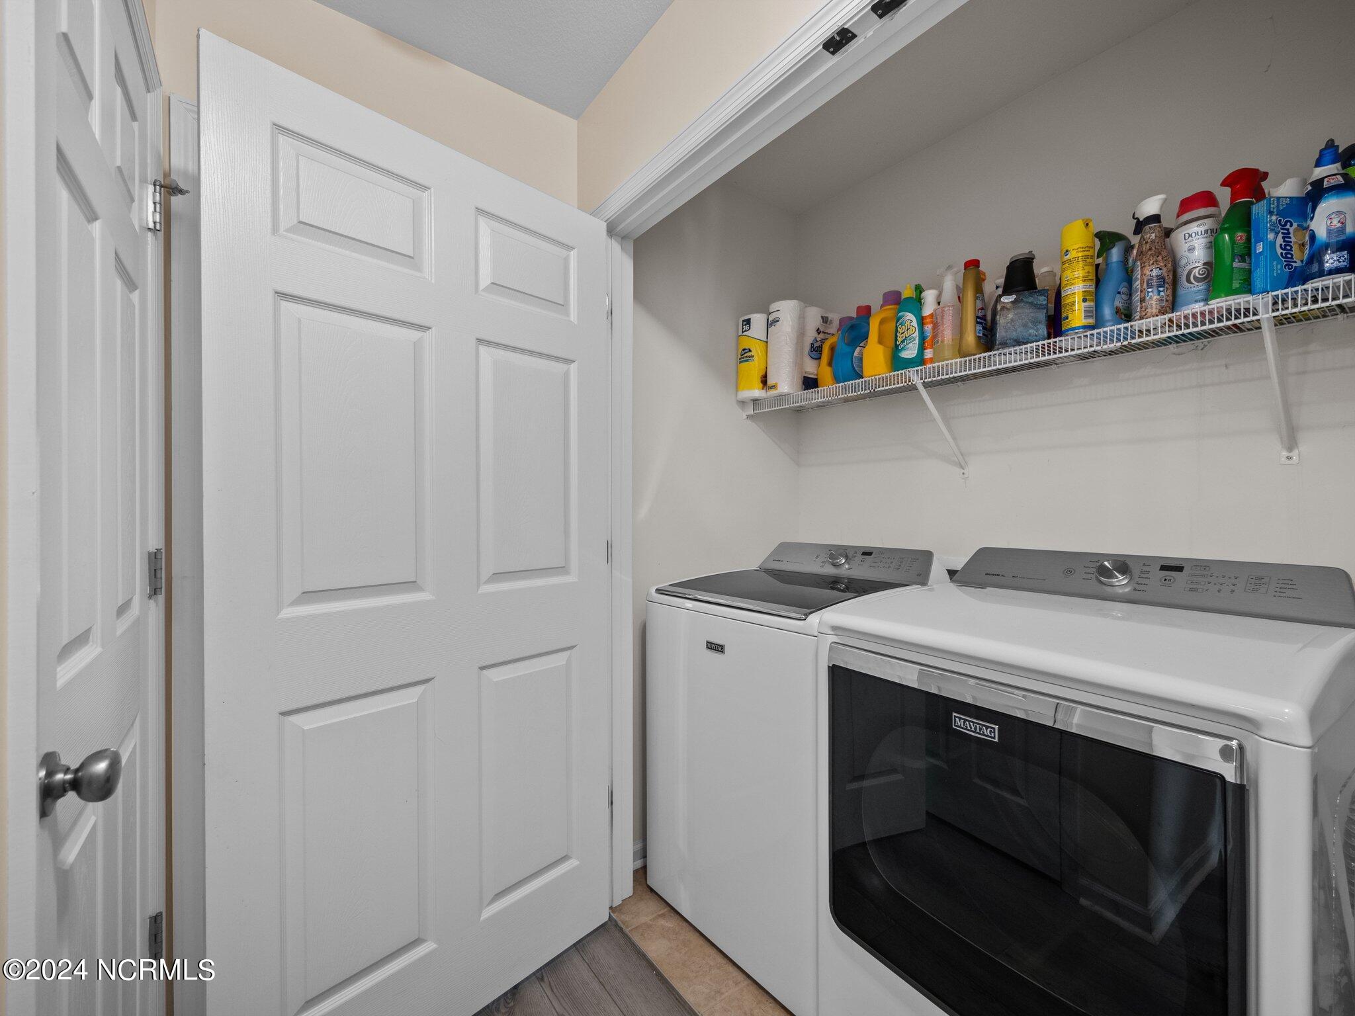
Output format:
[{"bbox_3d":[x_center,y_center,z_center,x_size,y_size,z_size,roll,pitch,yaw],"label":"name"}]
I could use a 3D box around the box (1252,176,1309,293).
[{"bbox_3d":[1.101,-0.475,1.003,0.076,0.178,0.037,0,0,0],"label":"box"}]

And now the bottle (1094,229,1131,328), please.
[{"bbox_3d":[1.044,-0.534,1.301,0.102,0.249,0.067,0,0,-12],"label":"bottle"}]

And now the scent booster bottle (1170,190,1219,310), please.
[{"bbox_3d":[1.038,-0.506,1.099,0.072,0.237,0.063,0,0,29],"label":"scent booster bottle"}]

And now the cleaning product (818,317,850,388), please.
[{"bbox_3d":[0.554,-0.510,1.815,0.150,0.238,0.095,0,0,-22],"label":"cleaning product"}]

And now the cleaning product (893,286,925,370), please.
[{"bbox_3d":[0.701,-0.538,1.660,0.088,0.257,0.061,0,0,27],"label":"cleaning product"}]

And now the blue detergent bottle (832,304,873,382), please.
[{"bbox_3d":[0.621,-0.544,1.855,0.172,0.270,0.093,0,0,-26],"label":"blue detergent bottle"}]

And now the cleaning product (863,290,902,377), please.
[{"bbox_3d":[0.688,-0.551,1.771,0.181,0.282,0.090,0,0,-33],"label":"cleaning product"}]

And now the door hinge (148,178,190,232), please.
[{"bbox_3d":[-1.053,-0.627,1.135,0.062,0.100,0.045,0,0,-37],"label":"door hinge"}]

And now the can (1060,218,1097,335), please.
[{"bbox_3d":[0.907,-0.512,1.238,0.065,0.248,0.065,0,0,18],"label":"can"}]

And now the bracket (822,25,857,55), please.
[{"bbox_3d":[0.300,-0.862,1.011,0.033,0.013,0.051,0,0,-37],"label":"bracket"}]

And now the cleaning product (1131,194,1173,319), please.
[{"bbox_3d":[0.992,-0.517,1.143,0.070,0.258,0.062,0,0,18],"label":"cleaning product"}]

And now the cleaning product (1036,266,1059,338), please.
[{"bbox_3d":[0.981,-0.526,1.451,0.061,0.233,0.057,0,0,25],"label":"cleaning product"}]

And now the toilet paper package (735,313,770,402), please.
[{"bbox_3d":[0.273,-0.538,1.994,0.118,0.292,0.118,0,0,17],"label":"toilet paper package"}]

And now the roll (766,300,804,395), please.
[{"bbox_3d":[0.399,-0.574,2.010,0.130,0.315,0.130,0,0,12],"label":"roll"}]

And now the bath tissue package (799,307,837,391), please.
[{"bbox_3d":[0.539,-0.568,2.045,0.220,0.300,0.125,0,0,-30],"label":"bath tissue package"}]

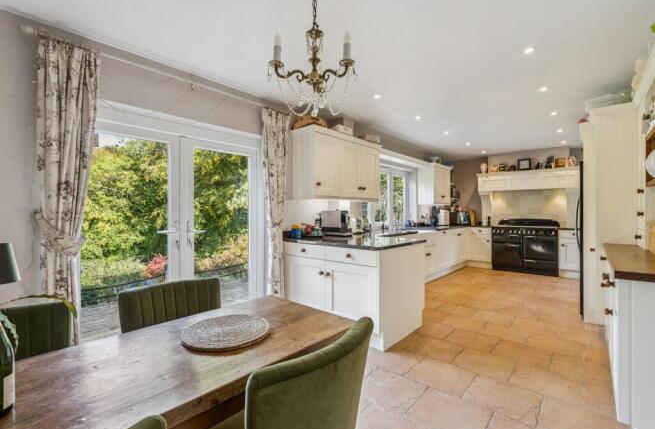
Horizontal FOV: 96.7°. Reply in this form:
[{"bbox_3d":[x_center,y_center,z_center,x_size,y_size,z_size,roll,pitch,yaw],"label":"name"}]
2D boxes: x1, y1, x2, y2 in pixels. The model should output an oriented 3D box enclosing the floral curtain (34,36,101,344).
[{"bbox_3d":[-1.737,0.040,1.972,0.140,2.330,0.325,0,0,42],"label":"floral curtain"}]

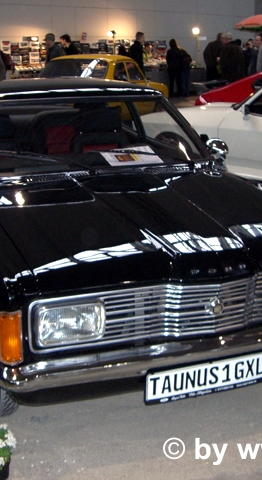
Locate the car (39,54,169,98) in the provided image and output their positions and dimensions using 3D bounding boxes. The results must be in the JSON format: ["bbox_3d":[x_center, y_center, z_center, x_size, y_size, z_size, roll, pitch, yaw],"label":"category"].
[{"bbox_3d":[-0.620,-2.830,13.600,1.630,1.440,4.250,5,16,19],"label":"car"}]

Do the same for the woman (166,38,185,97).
[{"bbox_3d":[1.303,-5.111,21.062,0.460,1.700,0.320,3,16,8],"label":"woman"}]

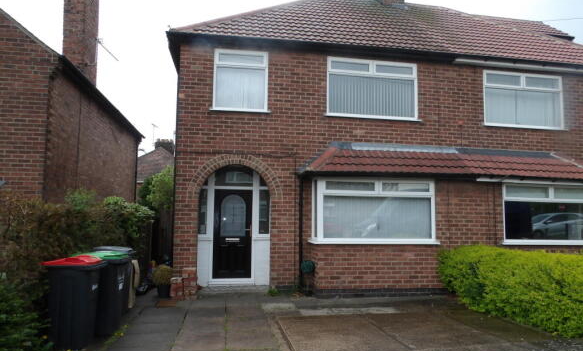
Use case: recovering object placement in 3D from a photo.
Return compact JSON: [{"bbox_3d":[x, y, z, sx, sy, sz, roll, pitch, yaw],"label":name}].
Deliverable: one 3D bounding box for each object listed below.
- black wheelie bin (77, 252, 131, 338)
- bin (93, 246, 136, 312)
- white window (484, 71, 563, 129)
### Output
[{"bbox_3d":[-2.576,1.541,5.441,0.640,1.060,0.540,1,-5,-6],"label":"black wheelie bin"},{"bbox_3d":[-2.801,1.626,6.362,0.620,1.050,0.530,2,-5,-7],"label":"bin"},{"bbox_3d":[5.480,-1.765,9.584,2.131,1.323,0.120,2,-5,-10],"label":"white window"}]

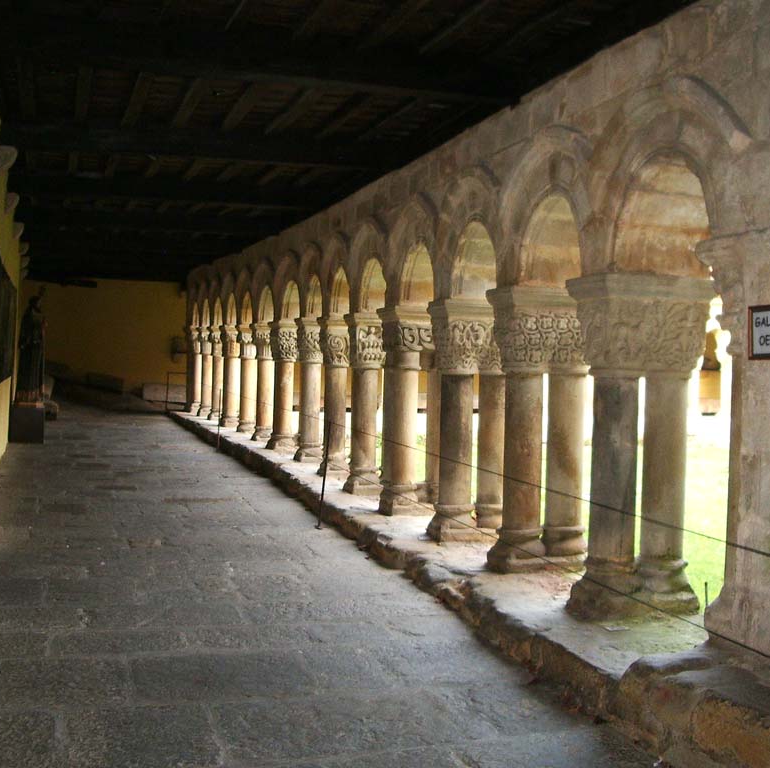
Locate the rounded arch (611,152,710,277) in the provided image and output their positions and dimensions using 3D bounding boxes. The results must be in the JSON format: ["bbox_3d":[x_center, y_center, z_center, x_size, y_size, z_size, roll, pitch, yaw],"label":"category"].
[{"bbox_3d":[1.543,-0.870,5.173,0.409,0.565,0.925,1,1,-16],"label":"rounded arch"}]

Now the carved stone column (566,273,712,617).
[{"bbox_3d":[1.349,0.328,5.659,0.605,1.804,0.434,1,1,-16],"label":"carved stone column"}]

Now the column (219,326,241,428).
[{"bbox_3d":[-2.726,-0.130,19.358,0.605,1.823,0.434,1,1,-16],"label":"column"}]

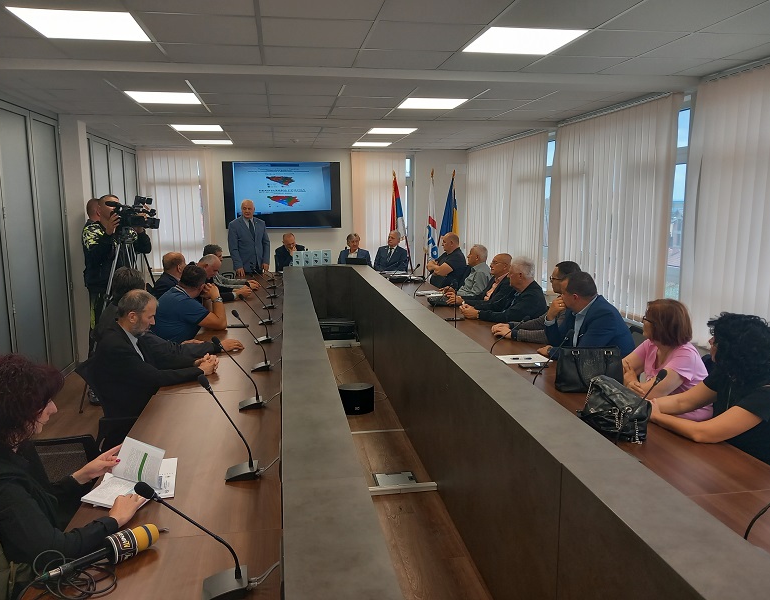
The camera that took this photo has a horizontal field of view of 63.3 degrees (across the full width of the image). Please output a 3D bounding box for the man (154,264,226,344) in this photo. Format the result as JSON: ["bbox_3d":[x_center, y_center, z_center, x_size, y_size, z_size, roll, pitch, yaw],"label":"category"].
[{"bbox_3d":[-1.504,0.350,4.898,0.760,1.260,0.560,-6,10,-34],"label":"man"}]

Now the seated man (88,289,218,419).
[{"bbox_3d":[-1.268,0.564,3.443,0.760,1.270,0.560,-2,9,-9],"label":"seated man"}]

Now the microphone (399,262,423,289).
[{"bbox_3d":[0.264,-0.242,6.741,0.280,0.340,0.130,-2,9,-9],"label":"microphone"}]

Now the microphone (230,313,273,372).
[{"bbox_3d":[-0.784,0.247,3.668,0.220,0.360,0.110,-3,9,-18],"label":"microphone"}]

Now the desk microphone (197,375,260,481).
[{"bbox_3d":[-0.544,0.442,2.180,0.210,0.380,0.100,-2,9,-9],"label":"desk microphone"}]

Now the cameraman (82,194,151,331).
[{"bbox_3d":[-2.307,0.009,5.367,0.560,1.780,0.500,-1,9,-6],"label":"cameraman"}]

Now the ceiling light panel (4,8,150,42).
[{"bbox_3d":[-1.673,-1.537,3.490,0.600,0.040,0.600,-2,9,-9],"label":"ceiling light panel"}]

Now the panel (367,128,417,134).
[{"bbox_3d":[0.102,-2.169,7.987,0.590,0.040,0.590,-2,9,-9],"label":"panel"}]

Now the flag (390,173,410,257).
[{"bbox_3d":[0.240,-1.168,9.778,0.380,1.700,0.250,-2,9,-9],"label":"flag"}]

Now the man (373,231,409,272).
[{"bbox_3d":[0.097,-0.382,9.306,0.550,1.300,0.720,-1,9,-2],"label":"man"}]

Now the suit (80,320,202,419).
[{"bbox_3d":[-1.349,0.380,3.616,0.580,0.600,0.490,0,9,-1],"label":"suit"}]

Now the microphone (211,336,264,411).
[{"bbox_3d":[-0.703,0.351,2.980,0.235,0.360,0.110,-4,9,-21],"label":"microphone"}]

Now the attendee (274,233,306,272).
[{"bbox_3d":[-1.377,-0.320,9.151,0.530,1.310,0.740,-2,9,-9],"label":"attendee"}]

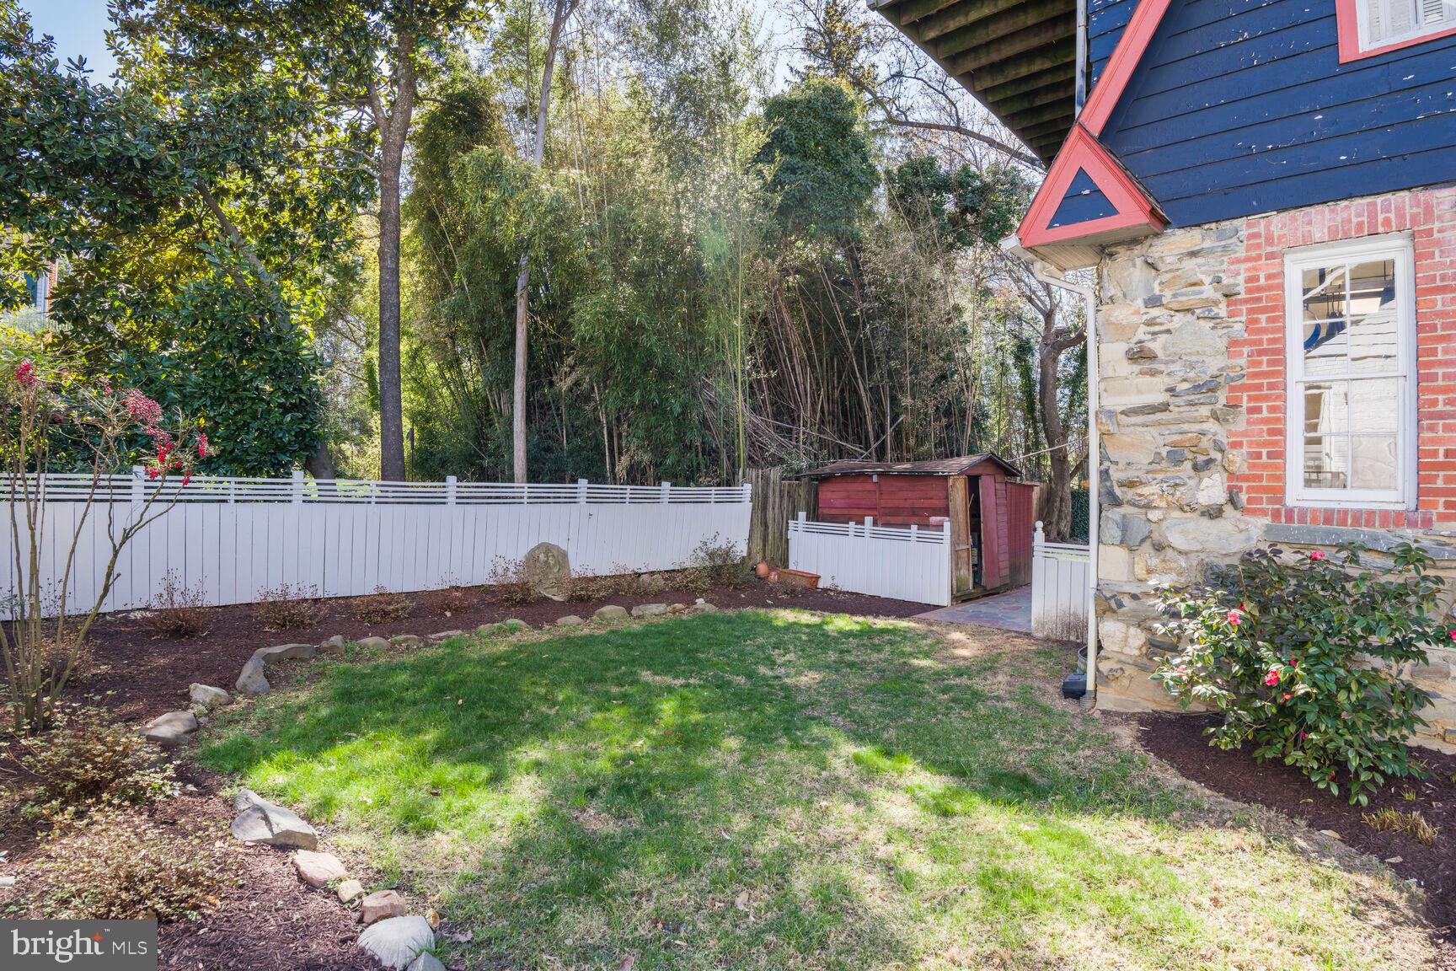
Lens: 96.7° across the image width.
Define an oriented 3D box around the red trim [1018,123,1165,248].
[{"bbox_3d":[2.618,-2.184,4.685,0.837,0.795,0.297,1,2,38],"label":"red trim"}]

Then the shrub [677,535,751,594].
[{"bbox_3d":[-0.212,1.124,9.911,1.113,0.763,1.007,0,2,0],"label":"shrub"}]

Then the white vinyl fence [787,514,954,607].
[{"bbox_3d":[1.919,1.002,9.254,2.565,1.124,0.100,1,2,37],"label":"white vinyl fence"}]

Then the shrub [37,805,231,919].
[{"bbox_3d":[-2.258,1.330,2.470,0.636,0.265,0.615,0,2,0],"label":"shrub"}]

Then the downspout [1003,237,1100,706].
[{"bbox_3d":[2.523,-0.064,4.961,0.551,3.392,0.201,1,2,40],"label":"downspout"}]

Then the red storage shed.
[{"bbox_3d":[3.201,0.551,10.494,2.438,2.078,2.968,2,2,44],"label":"red storage shed"}]

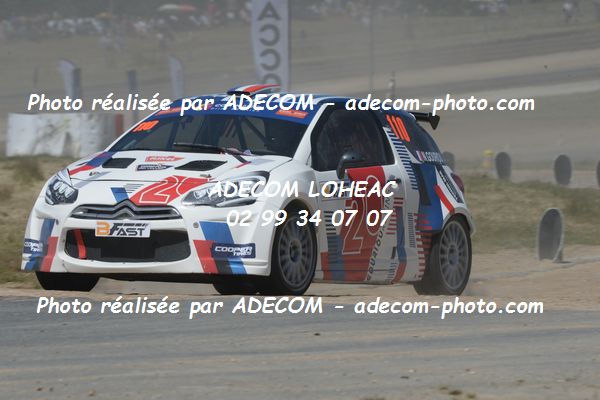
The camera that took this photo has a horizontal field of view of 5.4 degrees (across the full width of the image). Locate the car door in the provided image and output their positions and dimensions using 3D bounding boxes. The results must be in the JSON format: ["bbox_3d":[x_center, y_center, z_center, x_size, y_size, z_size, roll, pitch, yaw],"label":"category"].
[{"bbox_3d":[0.303,-0.030,42.914,0.280,1.170,1.300,1,-1,27],"label":"car door"}]

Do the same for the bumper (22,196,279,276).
[{"bbox_3d":[-1.052,0.231,41.776,1.810,0.500,0.490,1,-1,27],"label":"bumper"}]

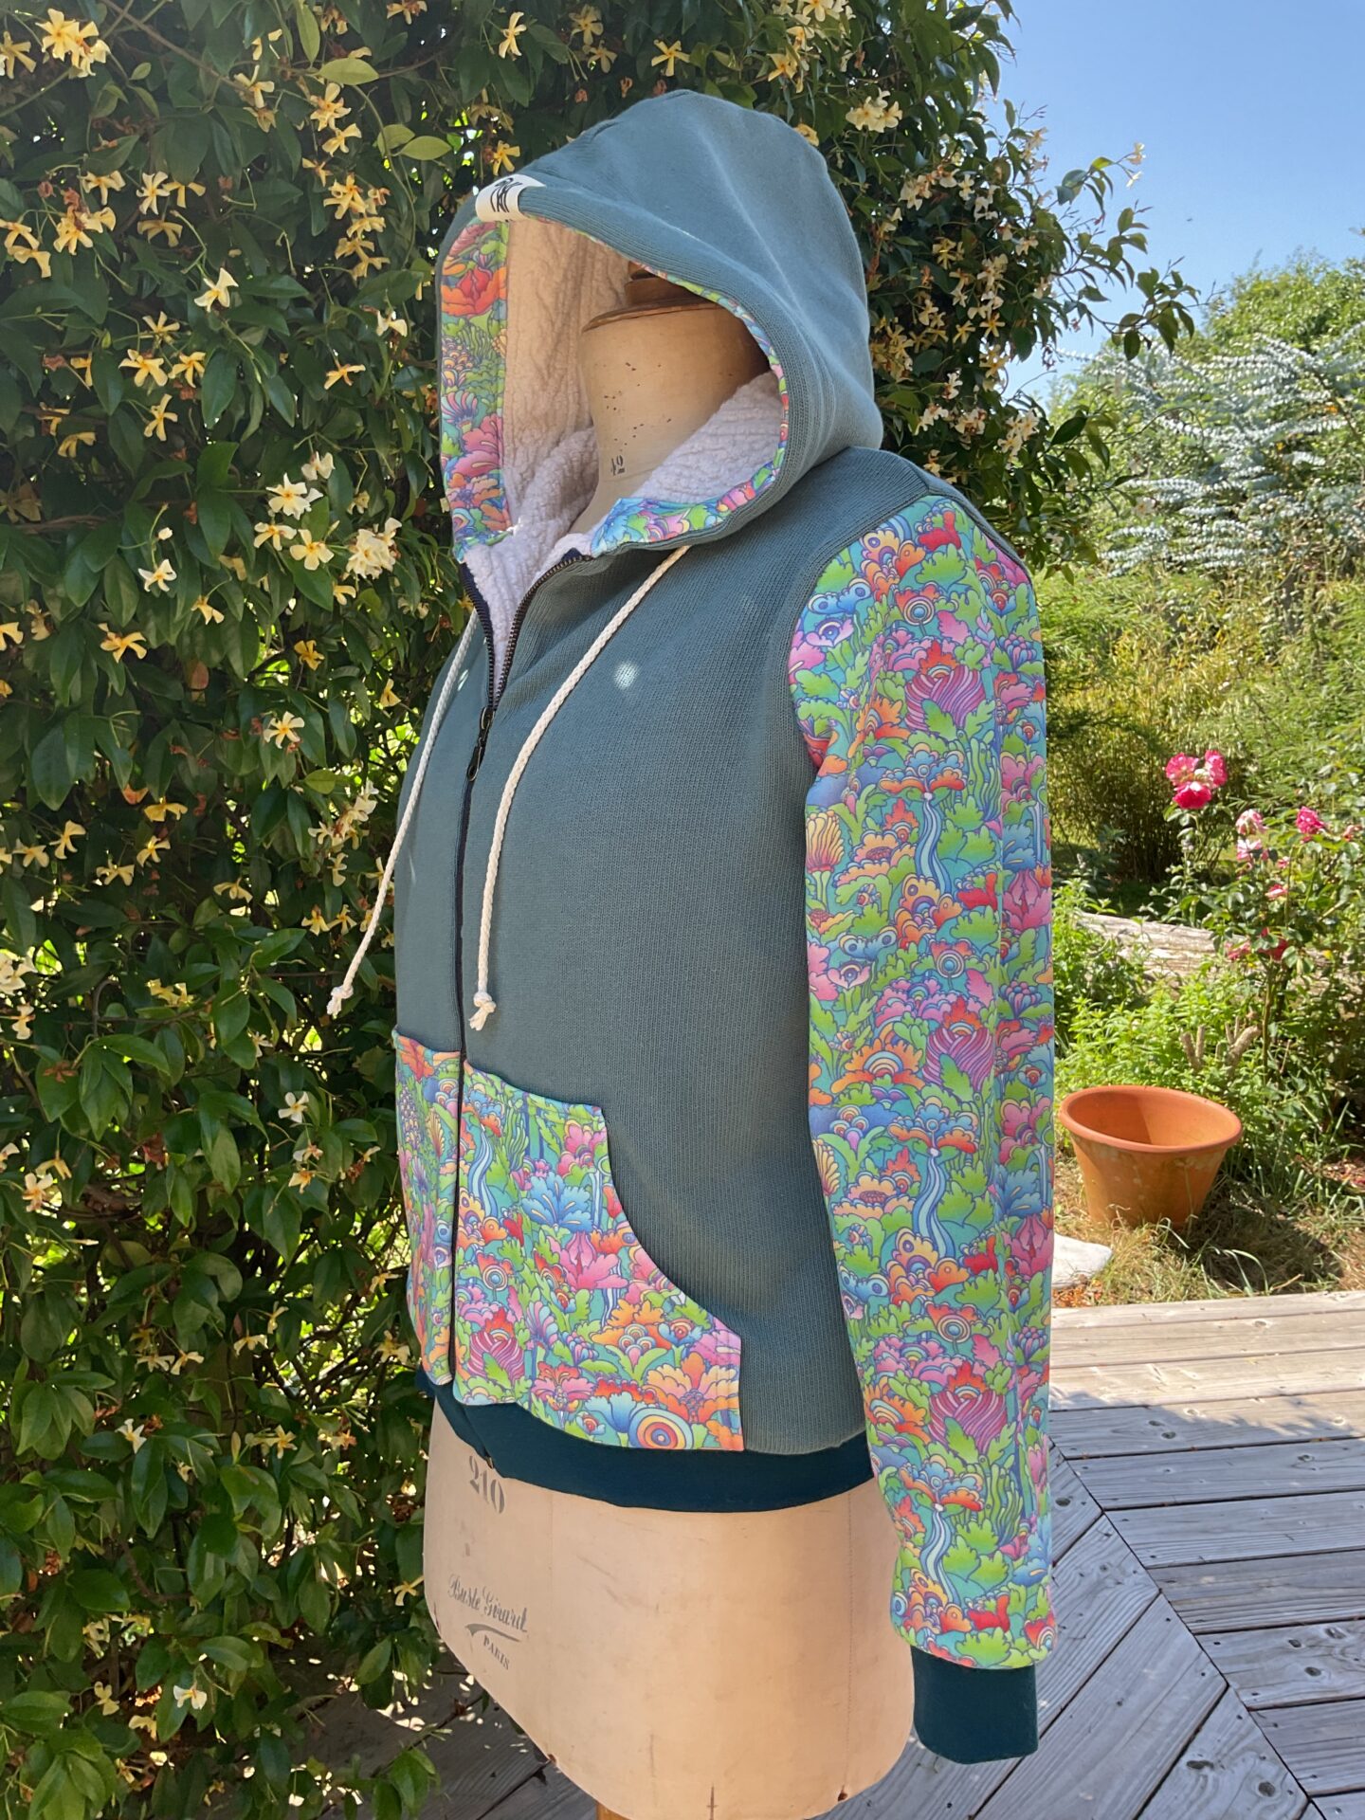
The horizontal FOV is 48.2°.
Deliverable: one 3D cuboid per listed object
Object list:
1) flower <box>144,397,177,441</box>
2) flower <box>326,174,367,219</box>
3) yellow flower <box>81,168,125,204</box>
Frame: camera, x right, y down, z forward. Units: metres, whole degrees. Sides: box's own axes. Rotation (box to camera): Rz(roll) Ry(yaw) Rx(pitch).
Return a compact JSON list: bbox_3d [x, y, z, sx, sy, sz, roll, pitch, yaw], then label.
[{"bbox_3d":[-0.389,-0.365,1.136,0.025,0.032,0.020,-7,9,-33],"label":"flower"},{"bbox_3d":[-0.251,-0.532,1.138,0.030,0.026,0.024,-2,10,-12],"label":"flower"},{"bbox_3d":[-0.412,-0.514,1.083,0.031,0.025,0.020,-2,14,-13],"label":"yellow flower"}]

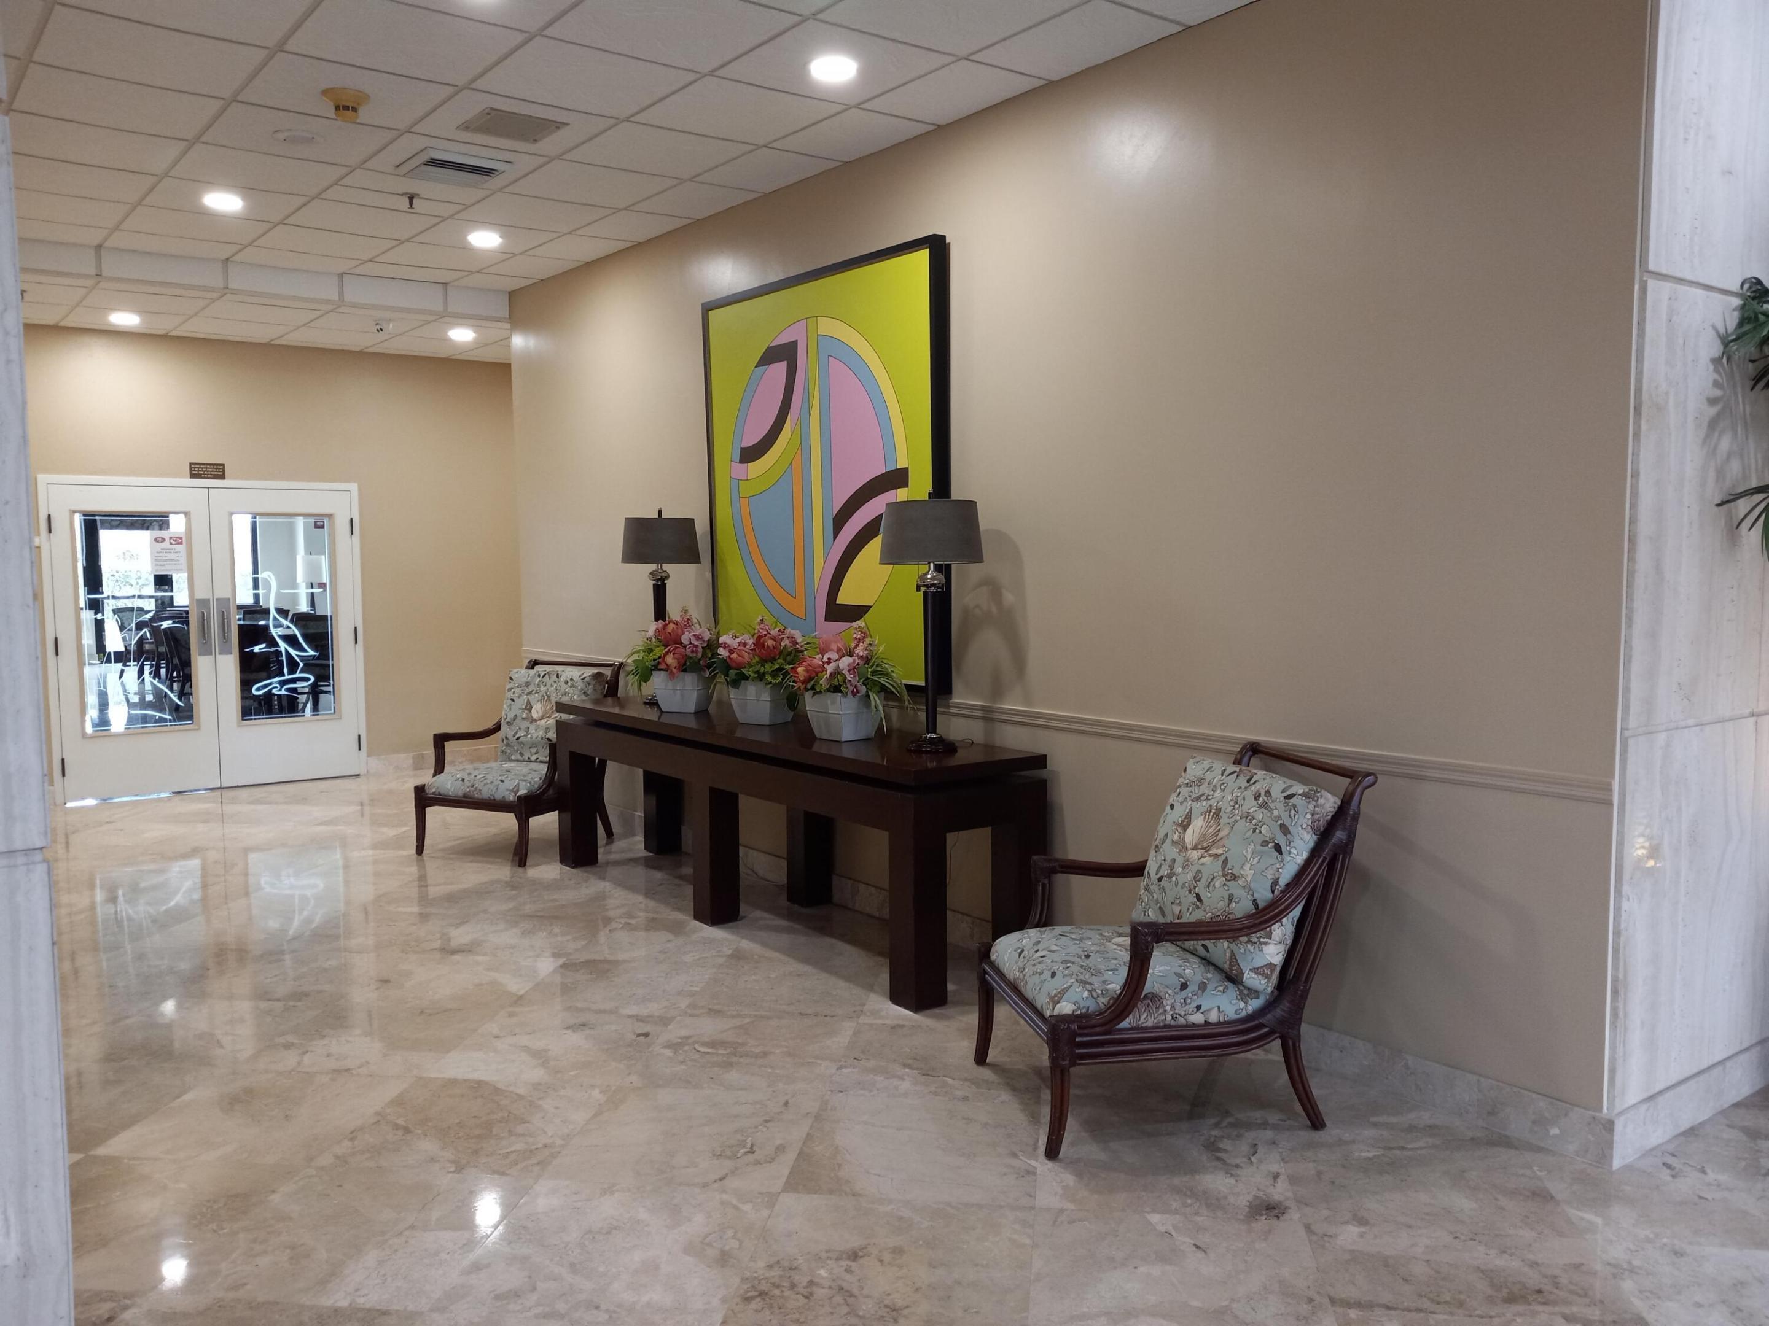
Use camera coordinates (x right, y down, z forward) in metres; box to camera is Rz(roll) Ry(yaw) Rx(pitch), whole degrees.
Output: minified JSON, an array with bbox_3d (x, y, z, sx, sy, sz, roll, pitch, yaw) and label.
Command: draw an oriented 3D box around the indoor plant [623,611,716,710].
[{"bbox_3d":[-0.997,-0.015,6.419,0.375,0.478,0.396,-4,6,-37],"label":"indoor plant"}]

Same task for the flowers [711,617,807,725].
[{"bbox_3d":[-0.544,0.032,5.985,0.350,0.459,0.370,-4,6,-37],"label":"flowers"}]

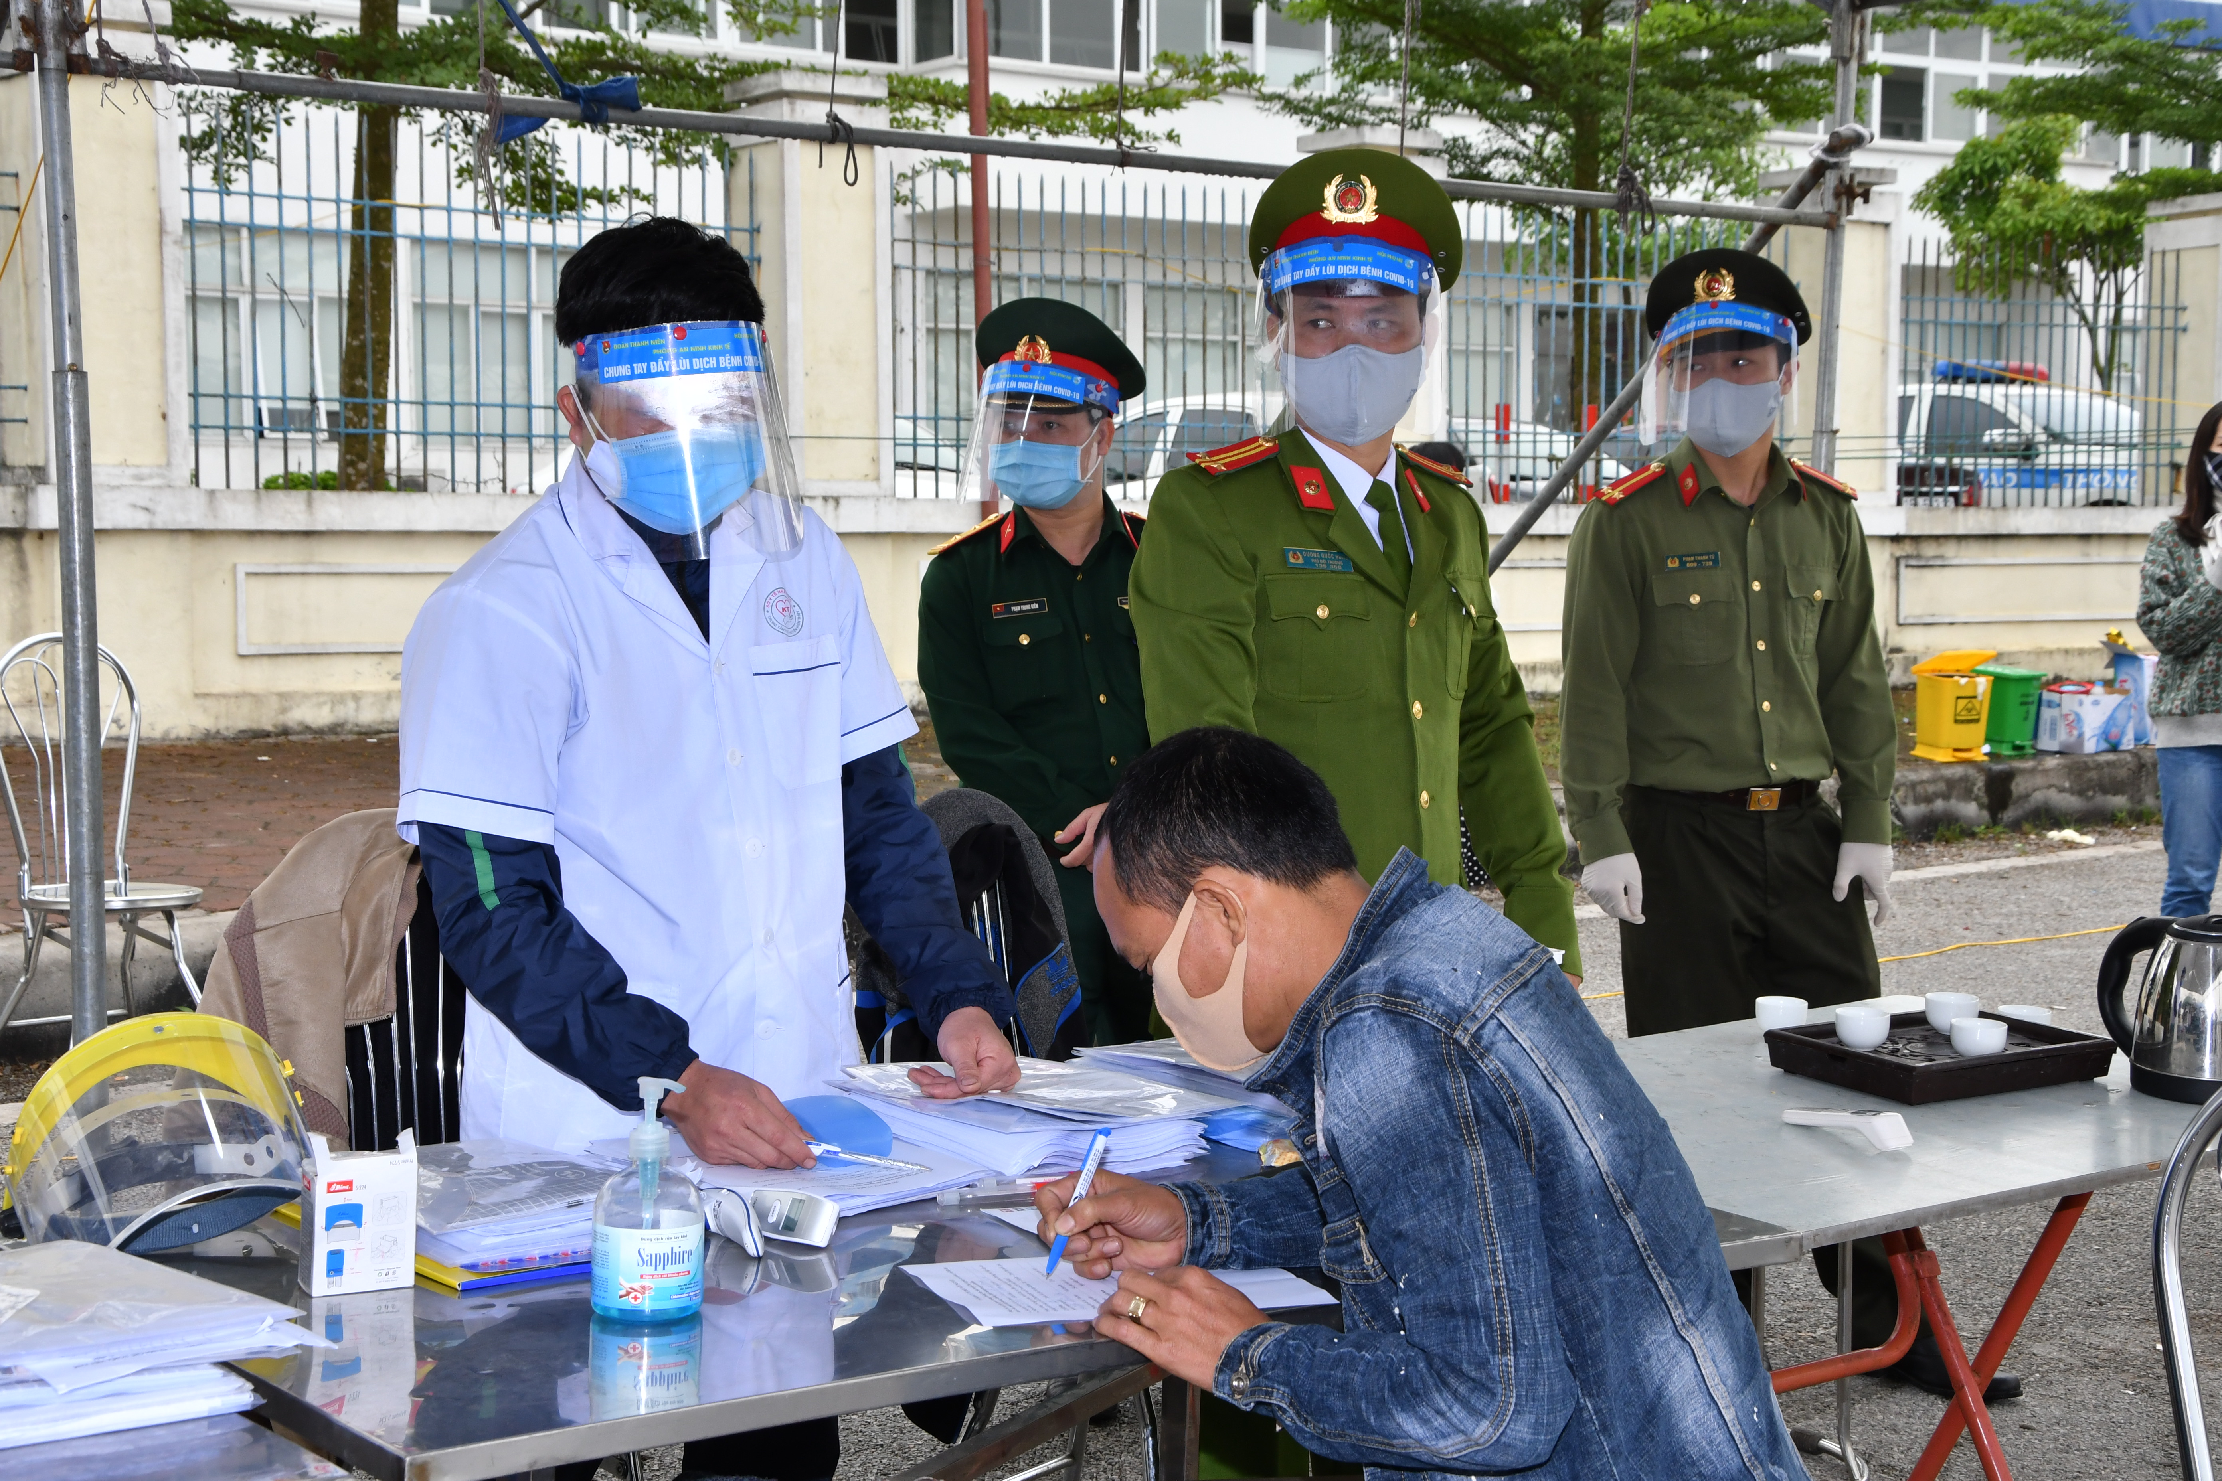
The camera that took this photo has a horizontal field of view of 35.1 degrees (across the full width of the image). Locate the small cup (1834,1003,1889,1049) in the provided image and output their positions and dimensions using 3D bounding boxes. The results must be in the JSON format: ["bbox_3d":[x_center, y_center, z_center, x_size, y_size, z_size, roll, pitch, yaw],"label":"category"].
[{"bbox_3d":[0.859,0.330,4.029,0.063,0.044,0.063,0,5,0],"label":"small cup"}]

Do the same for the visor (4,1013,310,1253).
[{"bbox_3d":[-0.830,0.369,3.108,0.255,0.190,0.210,-4,34,-27],"label":"visor"}]

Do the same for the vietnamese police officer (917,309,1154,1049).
[{"bbox_3d":[-0.040,0.171,5.298,0.500,1.663,0.340,0,5,-5],"label":"vietnamese police officer"}]

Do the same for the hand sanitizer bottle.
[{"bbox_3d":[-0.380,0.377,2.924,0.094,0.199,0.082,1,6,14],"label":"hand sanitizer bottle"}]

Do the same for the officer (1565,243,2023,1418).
[{"bbox_3d":[0.990,0.141,5.342,0.600,1.740,0.420,-3,7,-30],"label":"officer"}]

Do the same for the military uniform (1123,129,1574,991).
[{"bbox_3d":[0.275,0.234,4.075,0.540,1.810,0.360,-3,7,-27],"label":"military uniform"}]

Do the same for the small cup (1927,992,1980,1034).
[{"bbox_3d":[1.009,0.329,4.215,0.065,0.043,0.065,0,6,0],"label":"small cup"}]

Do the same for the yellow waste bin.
[{"bbox_3d":[3.186,-0.131,13.300,0.255,0.410,0.275,-1,6,-14],"label":"yellow waste bin"}]

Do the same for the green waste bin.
[{"bbox_3d":[3.495,-0.115,13.700,0.215,0.325,0.215,-5,8,-40],"label":"green waste bin"}]

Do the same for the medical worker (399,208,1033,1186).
[{"bbox_3d":[-0.410,0.346,3.473,0.580,1.710,0.480,-3,7,-30],"label":"medical worker"}]

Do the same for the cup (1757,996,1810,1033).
[{"bbox_3d":[0.802,0.333,4.212,0.063,0.044,0.063,0,5,0],"label":"cup"}]

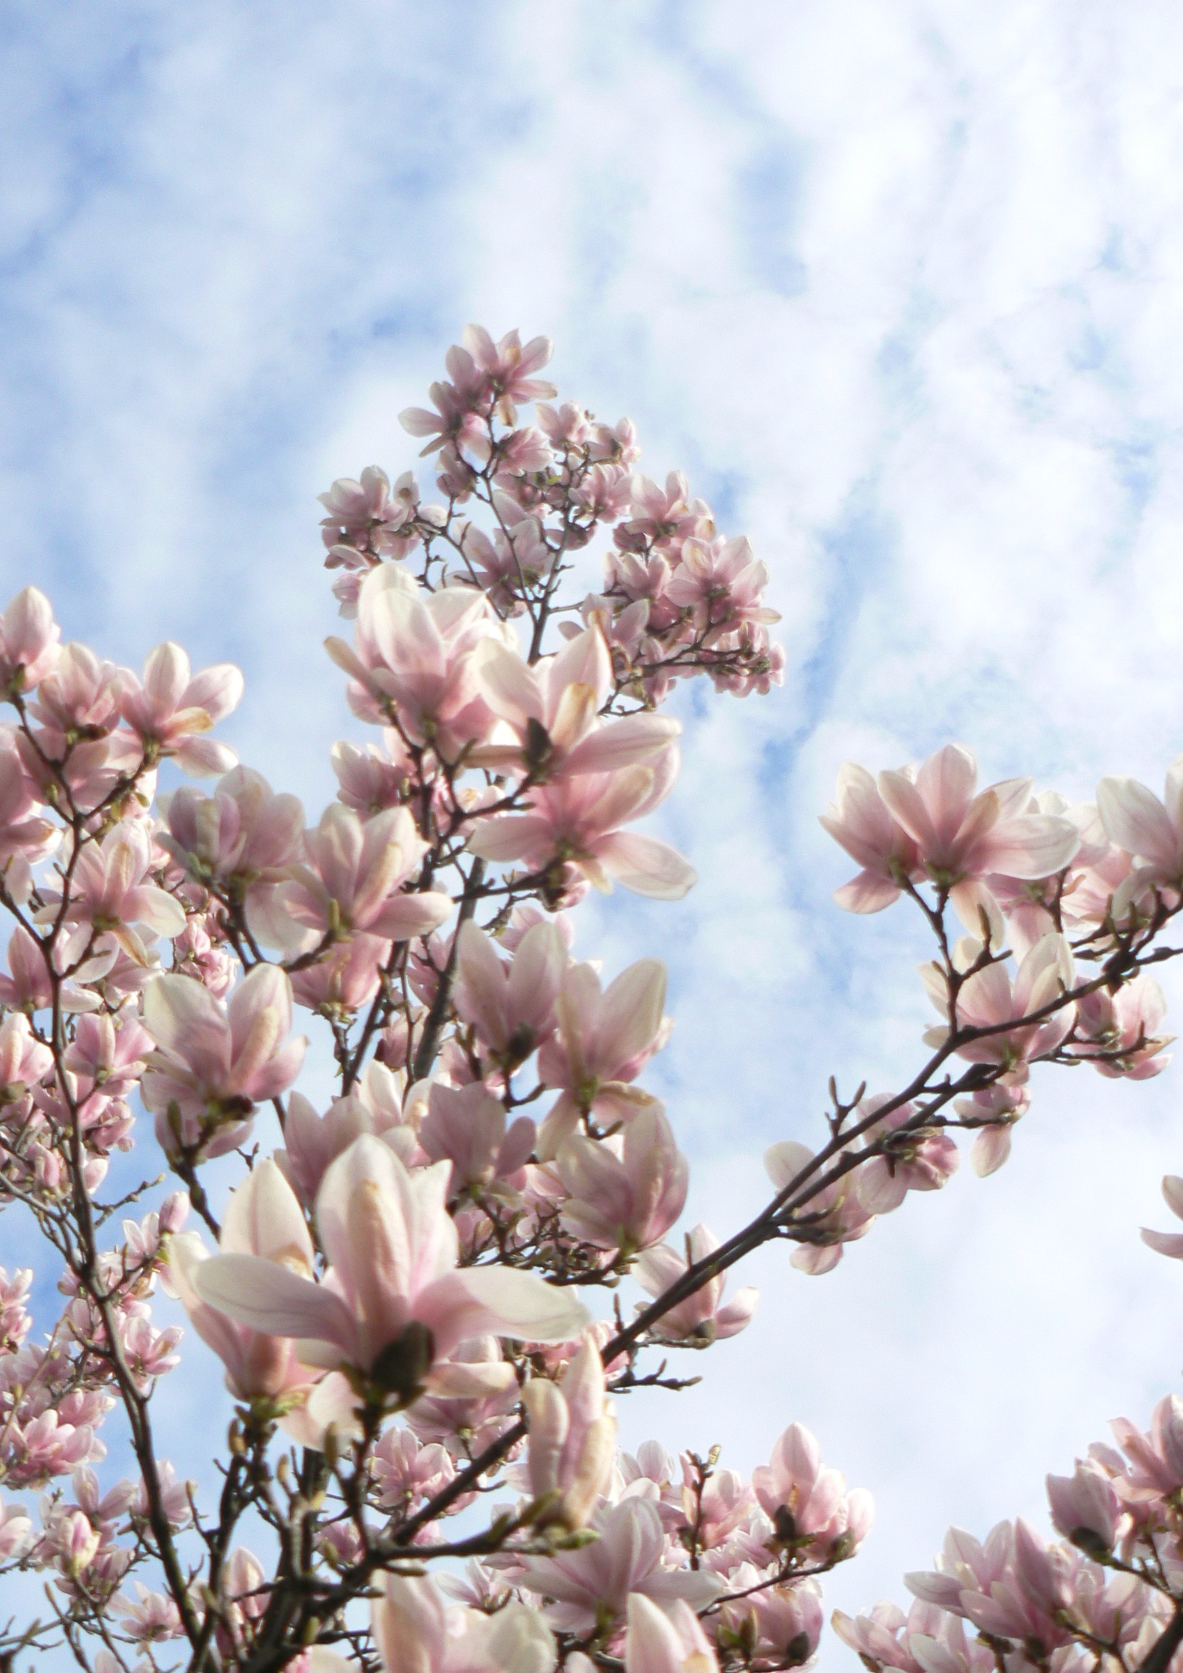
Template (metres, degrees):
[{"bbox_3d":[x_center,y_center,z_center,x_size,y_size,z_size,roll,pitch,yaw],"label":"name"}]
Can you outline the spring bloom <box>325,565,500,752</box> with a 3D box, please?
[{"bbox_3d":[-0.125,-0.125,1.220,0.123,0.140,0.117,-3,-33,-6],"label":"spring bloom"}]

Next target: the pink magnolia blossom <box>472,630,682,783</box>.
[{"bbox_3d":[-0.011,-0.090,1.200,0.144,0.098,0.123,11,-33,-1],"label":"pink magnolia blossom"}]

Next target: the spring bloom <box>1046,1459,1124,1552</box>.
[{"bbox_3d":[0.497,0.672,1.737,0.075,0.085,0.075,-15,-49,10],"label":"spring bloom"}]

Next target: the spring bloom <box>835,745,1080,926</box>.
[{"bbox_3d":[0.262,0.002,1.200,0.149,0.092,0.130,0,-32,0],"label":"spring bloom"}]

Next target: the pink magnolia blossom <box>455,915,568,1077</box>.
[{"bbox_3d":[-0.057,0.117,1.234,0.085,0.100,0.085,-5,-25,-3],"label":"pink magnolia blossom"}]

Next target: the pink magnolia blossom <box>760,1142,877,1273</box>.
[{"bbox_3d":[0.196,0.320,1.500,0.096,0.119,0.091,-13,-33,5],"label":"pink magnolia blossom"}]

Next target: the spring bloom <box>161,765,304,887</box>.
[{"bbox_3d":[-0.304,-0.001,1.469,0.120,0.090,0.120,5,-26,-12],"label":"spring bloom"}]

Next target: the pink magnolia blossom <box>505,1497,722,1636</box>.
[{"bbox_3d":[0.015,0.524,1.250,0.155,0.092,0.135,0,-32,0],"label":"pink magnolia blossom"}]

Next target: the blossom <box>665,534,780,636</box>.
[{"bbox_3d":[0.152,-0.284,2.033,0.135,0.100,0.135,5,-36,4],"label":"blossom"}]

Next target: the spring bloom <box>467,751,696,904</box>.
[{"bbox_3d":[-0.010,0.005,1.164,0.145,0.090,0.145,10,-40,0],"label":"spring bloom"}]

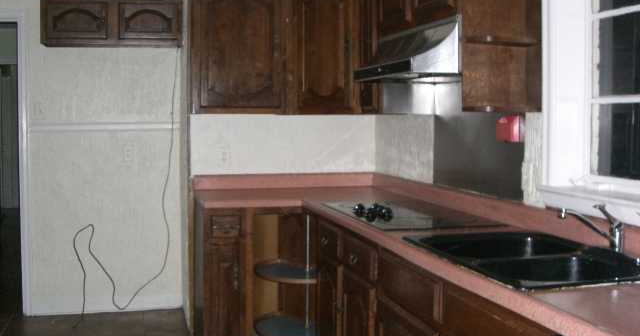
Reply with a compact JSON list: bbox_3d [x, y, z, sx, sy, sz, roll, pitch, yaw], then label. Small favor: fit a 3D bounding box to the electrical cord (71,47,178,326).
[{"bbox_3d":[-1.301,0.098,4.745,0.734,1.809,0.205,-1,4,-16],"label":"electrical cord"}]

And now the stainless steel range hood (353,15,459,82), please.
[{"bbox_3d":[0.515,-0.497,3.062,0.521,0.210,0.774,-1,4,-16],"label":"stainless steel range hood"}]

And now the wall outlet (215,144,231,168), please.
[{"bbox_3d":[-0.598,-0.076,4.312,0.084,0.137,0.012,-1,4,-16],"label":"wall outlet"}]

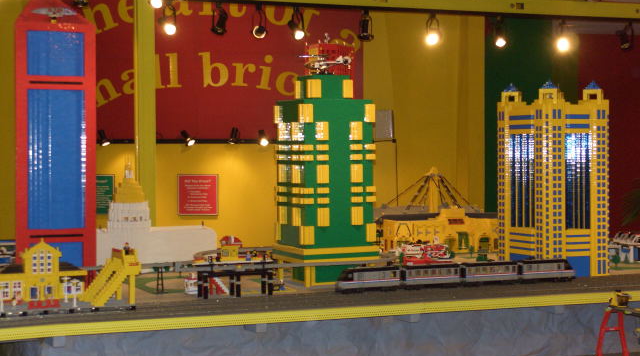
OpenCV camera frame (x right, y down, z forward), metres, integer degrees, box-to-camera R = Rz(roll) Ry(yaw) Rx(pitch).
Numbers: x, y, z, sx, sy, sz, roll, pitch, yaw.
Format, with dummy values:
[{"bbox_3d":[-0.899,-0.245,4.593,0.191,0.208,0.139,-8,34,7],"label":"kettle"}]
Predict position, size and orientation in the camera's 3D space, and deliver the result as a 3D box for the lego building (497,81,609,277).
[{"bbox_3d":[0.971,0.003,5.096,0.300,0.795,0.360,-1,2,-24],"label":"lego building"}]

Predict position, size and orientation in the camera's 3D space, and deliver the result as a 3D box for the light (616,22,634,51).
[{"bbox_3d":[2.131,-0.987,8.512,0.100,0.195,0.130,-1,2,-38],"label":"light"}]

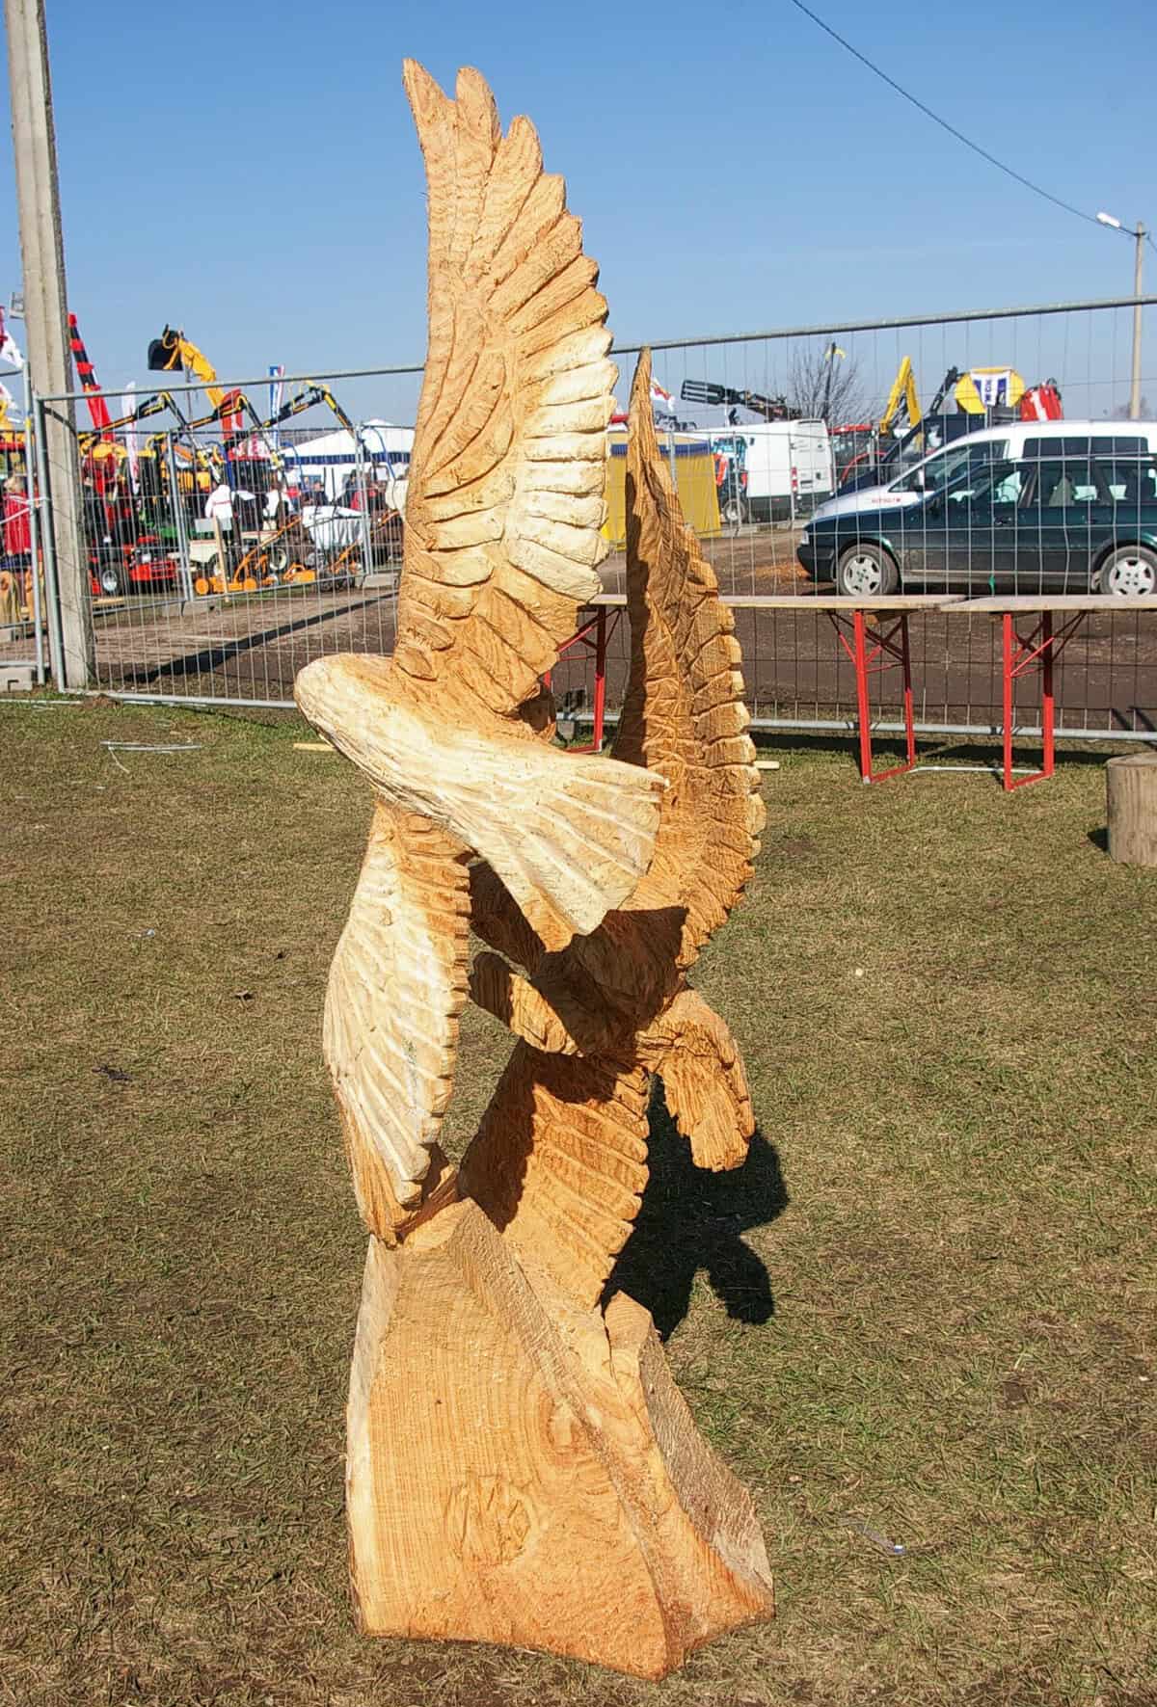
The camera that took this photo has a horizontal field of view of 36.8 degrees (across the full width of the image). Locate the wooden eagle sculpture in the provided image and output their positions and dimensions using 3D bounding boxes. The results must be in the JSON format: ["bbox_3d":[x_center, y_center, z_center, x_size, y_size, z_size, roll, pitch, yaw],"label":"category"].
[{"bbox_3d":[-0.047,0.028,2.006,0.505,1.760,0.450,-2,12,0],"label":"wooden eagle sculpture"}]

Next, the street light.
[{"bbox_3d":[17.089,-15.633,55.055,1.576,8.887,0.350,1,12,12],"label":"street light"}]

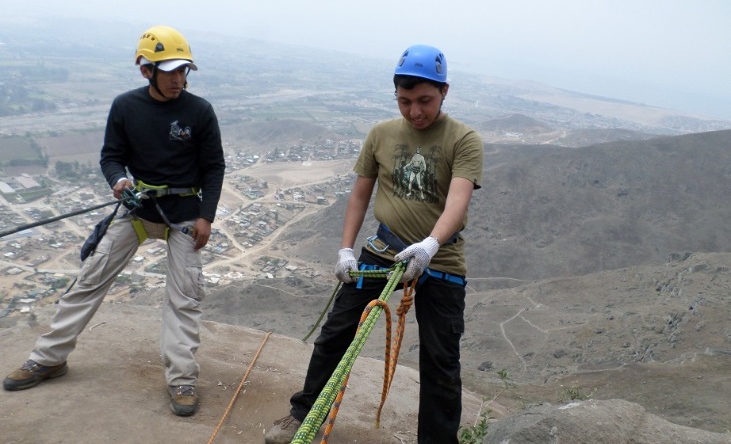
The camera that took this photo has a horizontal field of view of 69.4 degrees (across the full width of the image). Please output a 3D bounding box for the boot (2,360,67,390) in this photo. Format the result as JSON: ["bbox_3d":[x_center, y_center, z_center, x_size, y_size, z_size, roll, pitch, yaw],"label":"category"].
[{"bbox_3d":[-1.603,0.725,2.586,0.290,0.130,0.112,-9,21,-30],"label":"boot"}]

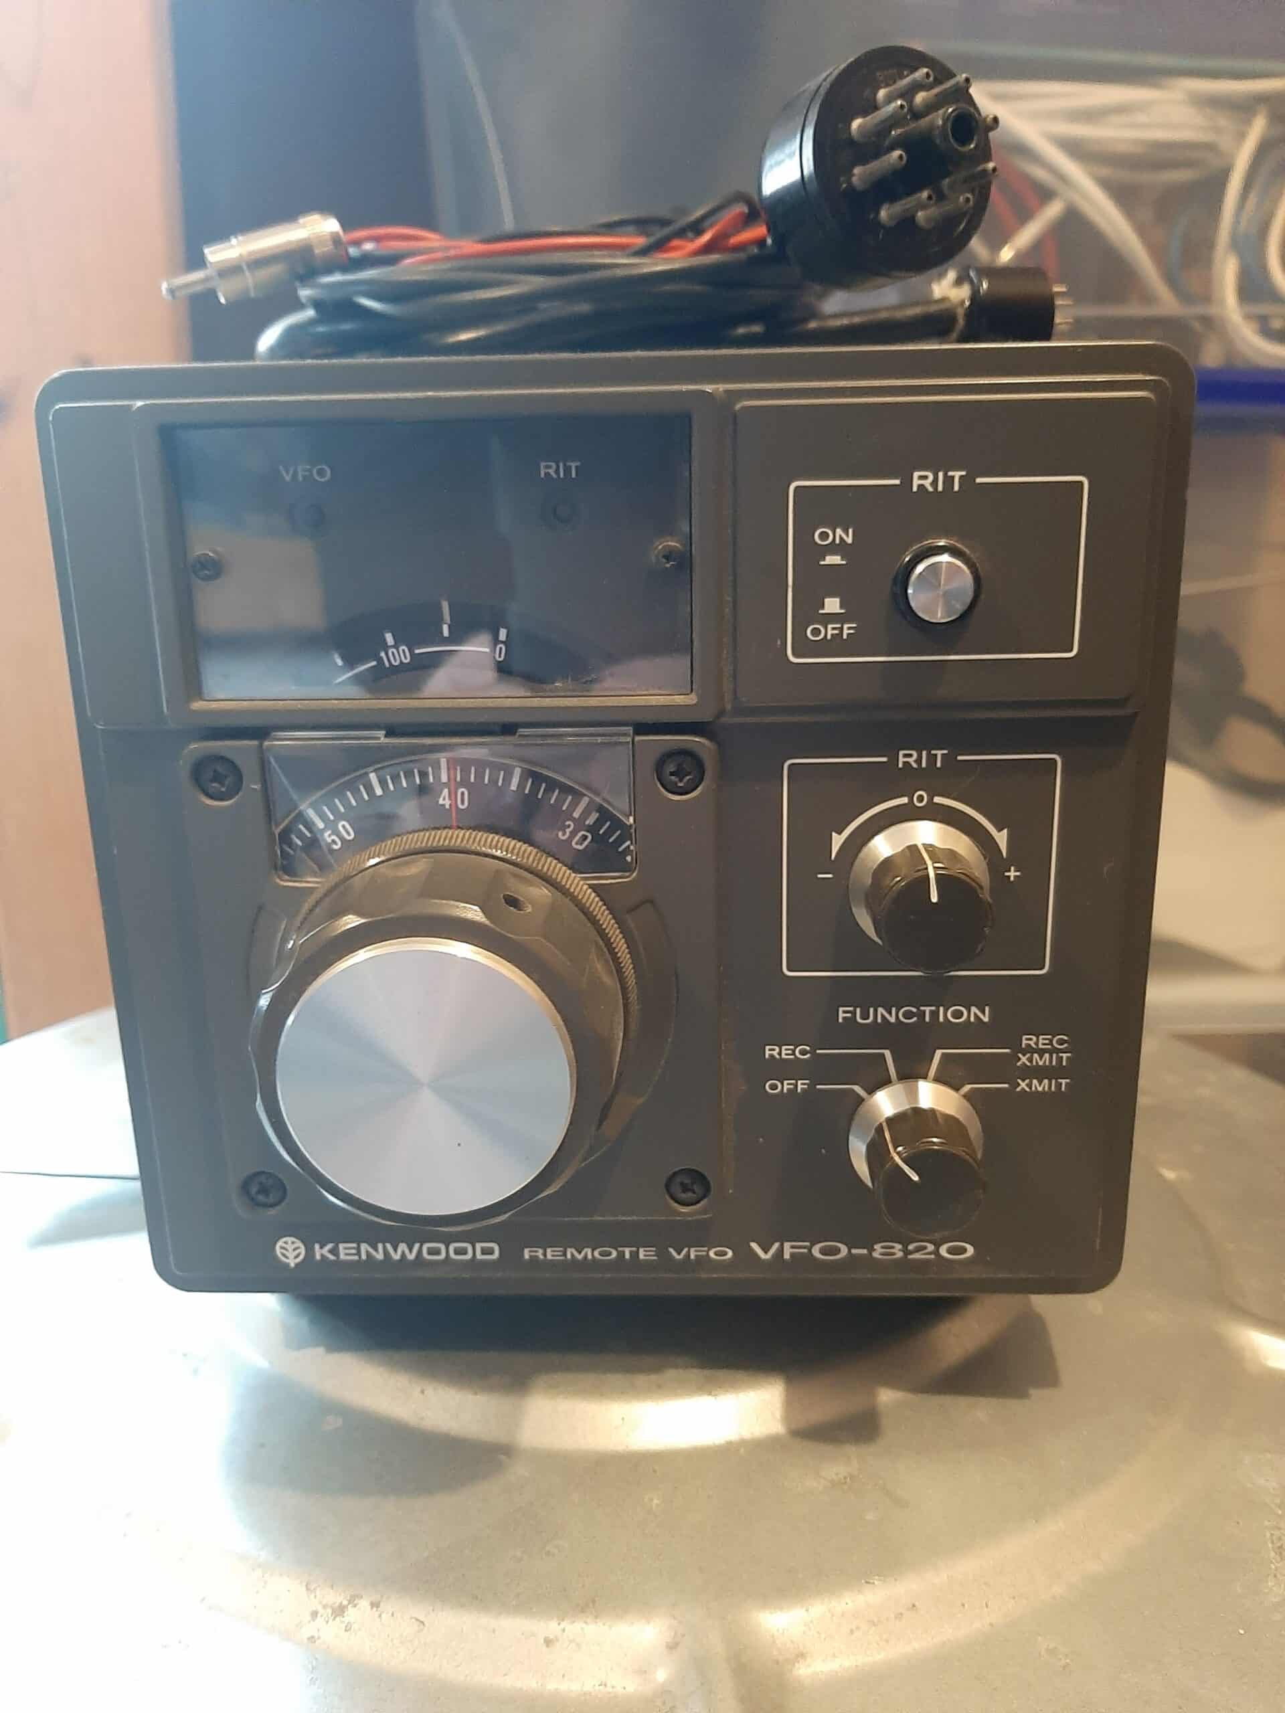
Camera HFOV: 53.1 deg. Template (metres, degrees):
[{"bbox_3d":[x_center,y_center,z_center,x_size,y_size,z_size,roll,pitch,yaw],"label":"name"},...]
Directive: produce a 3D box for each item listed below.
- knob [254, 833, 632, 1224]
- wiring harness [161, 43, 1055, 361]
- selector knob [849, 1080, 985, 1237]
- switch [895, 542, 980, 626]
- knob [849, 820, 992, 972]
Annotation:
[{"bbox_3d":[-0.030,0.026,0.192,0.056,0.056,0.033,-1,15,2],"label":"knob"},{"bbox_3d":[-0.002,-0.106,0.229,0.150,0.048,0.088,-1,15,2],"label":"wiring harness"},{"bbox_3d":[0.044,0.048,0.203,0.022,0.022,0.018,-1,15,2],"label":"selector knob"},{"bbox_3d":[0.042,-0.039,0.183,0.013,0.013,0.006,-1,15,2],"label":"switch"},{"bbox_3d":[0.043,0.007,0.192,0.022,0.022,0.018,-1,15,2],"label":"knob"}]

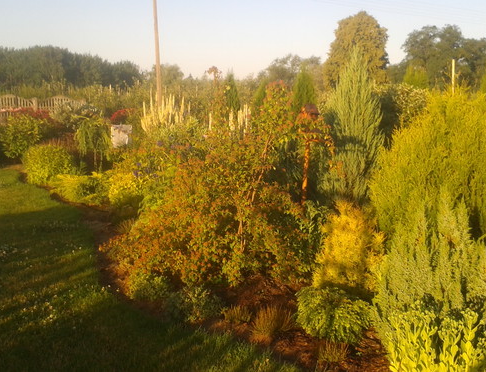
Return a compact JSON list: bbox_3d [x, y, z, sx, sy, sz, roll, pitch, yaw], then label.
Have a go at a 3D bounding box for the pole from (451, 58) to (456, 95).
[{"bbox_3d":[3.963,-1.348,9.918,0.050,2.130,0.050,4,11,21],"label":"pole"}]

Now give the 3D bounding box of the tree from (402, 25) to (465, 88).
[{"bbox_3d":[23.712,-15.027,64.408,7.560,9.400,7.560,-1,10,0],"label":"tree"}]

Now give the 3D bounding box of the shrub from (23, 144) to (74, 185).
[{"bbox_3d":[-3.673,-0.431,9.770,0.890,0.680,0.850,-1,10,0],"label":"shrub"}]

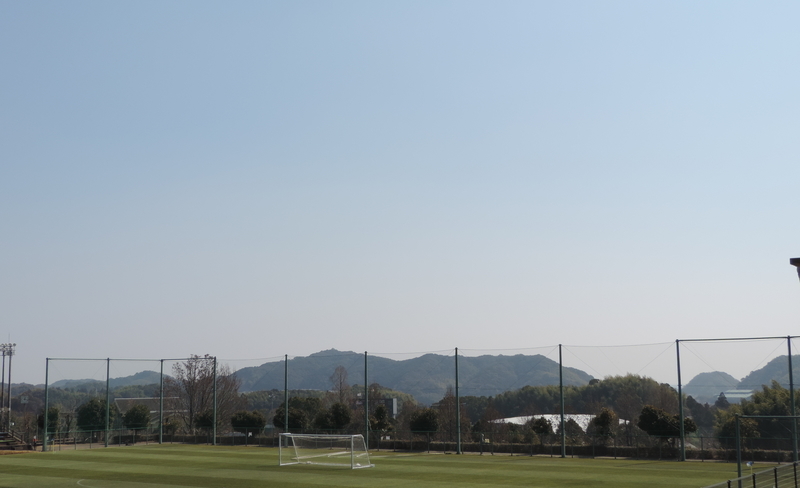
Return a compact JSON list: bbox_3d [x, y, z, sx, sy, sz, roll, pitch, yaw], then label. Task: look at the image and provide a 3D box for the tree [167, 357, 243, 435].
[{"bbox_3d":[-24.172,18.790,122.232,9.890,10.340,9.200,1,-8,-11],"label":"tree"}]

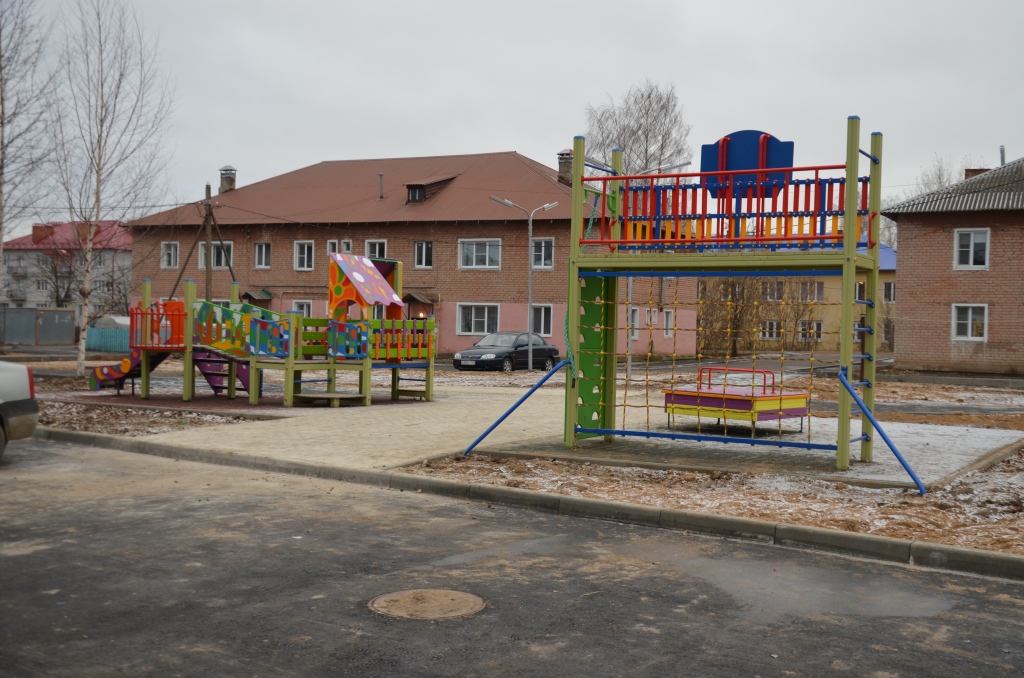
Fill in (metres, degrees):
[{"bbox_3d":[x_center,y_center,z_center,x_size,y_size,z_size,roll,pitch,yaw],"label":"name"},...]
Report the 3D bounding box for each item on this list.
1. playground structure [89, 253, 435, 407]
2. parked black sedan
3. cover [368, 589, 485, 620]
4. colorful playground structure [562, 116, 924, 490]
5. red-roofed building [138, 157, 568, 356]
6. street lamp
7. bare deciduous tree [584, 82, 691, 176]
[{"bbox_3d":[-4.495,-0.262,18.950,6.300,2.600,3.200,2,1,8],"label":"playground structure"},{"bbox_3d":[-0.186,0.482,39.500,1.740,1.420,4.500,2,1,34],"label":"parked black sedan"},{"bbox_3d":[-0.488,1.555,6.392,0.690,0.050,0.690,1,1,0],"label":"cover"},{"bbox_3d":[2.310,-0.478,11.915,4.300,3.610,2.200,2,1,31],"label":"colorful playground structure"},{"bbox_3d":[-5.217,-4.346,56.490,26.900,9.900,12.400,2,1,27],"label":"red-roofed building"},{"bbox_3d":[0.511,-1.920,37.452,2.800,5.980,0.600,1,1,-38],"label":"street lamp"},{"bbox_3d":[8.133,-8.069,72.141,7.500,17.500,7.500,1,1,0],"label":"bare deciduous tree"}]

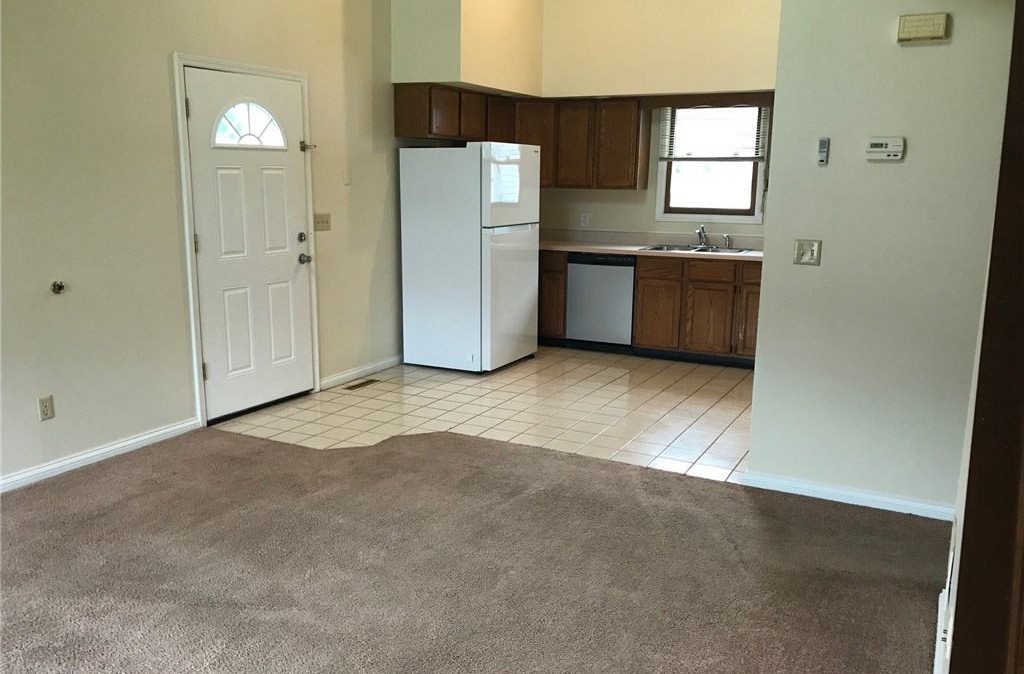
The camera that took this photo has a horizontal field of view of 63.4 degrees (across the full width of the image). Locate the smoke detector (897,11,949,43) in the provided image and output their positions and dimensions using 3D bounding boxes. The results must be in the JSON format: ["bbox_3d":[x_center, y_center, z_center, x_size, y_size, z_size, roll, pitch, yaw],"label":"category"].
[{"bbox_3d":[1.647,-1.239,3.318,0.166,0.100,0.045,6,13,28],"label":"smoke detector"}]

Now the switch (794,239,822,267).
[{"bbox_3d":[1.318,-0.376,3.686,0.115,0.115,0.010,6,13,28],"label":"switch"}]

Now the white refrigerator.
[{"bbox_3d":[-0.320,-0.645,6.530,0.780,1.687,0.785,6,13,28],"label":"white refrigerator"}]

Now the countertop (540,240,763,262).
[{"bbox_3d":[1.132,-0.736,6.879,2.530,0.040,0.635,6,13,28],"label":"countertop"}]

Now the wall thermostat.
[{"bbox_3d":[1.560,-0.785,3.463,0.144,0.090,0.030,6,13,28],"label":"wall thermostat"}]

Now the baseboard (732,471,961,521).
[{"bbox_3d":[1.526,0.721,3.783,0.882,0.080,0.014,6,13,28],"label":"baseboard"}]

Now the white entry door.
[{"bbox_3d":[-1.581,-0.555,5.091,0.045,2.026,0.912,6,13,28],"label":"white entry door"}]

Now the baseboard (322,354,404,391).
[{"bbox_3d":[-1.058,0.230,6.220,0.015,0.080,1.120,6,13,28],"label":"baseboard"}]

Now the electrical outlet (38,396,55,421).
[{"bbox_3d":[-2.244,0.345,3.997,0.012,0.114,0.071,6,13,28],"label":"electrical outlet"}]

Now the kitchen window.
[{"bbox_3d":[1.643,-1.454,6.837,0.899,1.017,0.100,6,13,28],"label":"kitchen window"}]

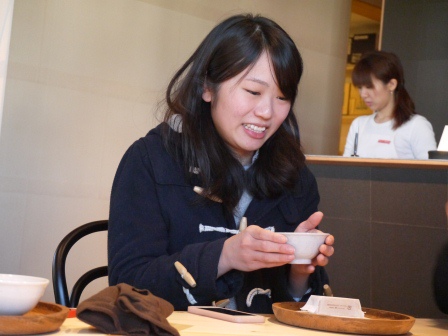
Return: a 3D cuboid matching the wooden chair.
[{"bbox_3d":[-0.080,0.530,1.840,0.420,0.830,0.500,6,-3,-30],"label":"wooden chair"}]

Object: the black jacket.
[{"bbox_3d":[-0.018,0.190,1.740,0.440,0.510,0.370,6,-3,-30],"label":"black jacket"}]

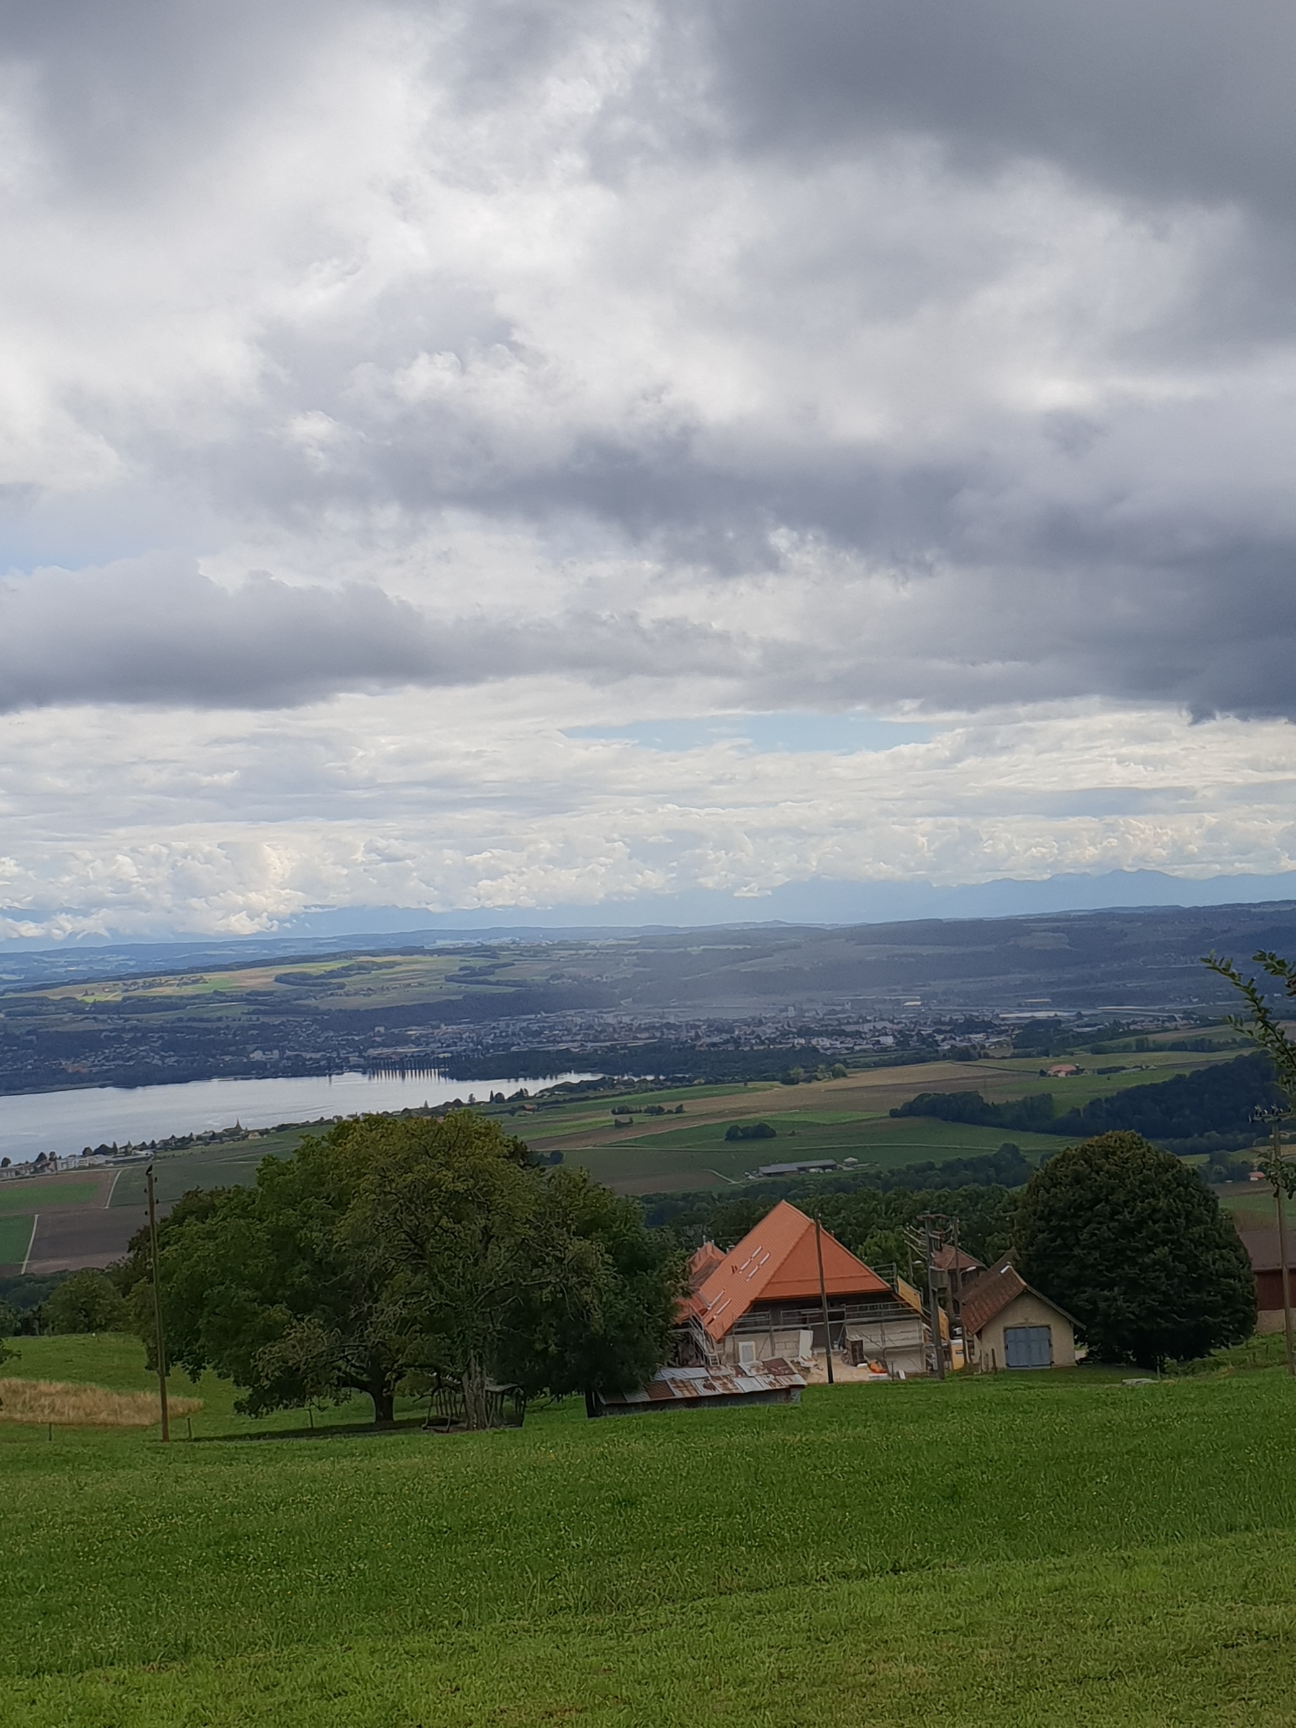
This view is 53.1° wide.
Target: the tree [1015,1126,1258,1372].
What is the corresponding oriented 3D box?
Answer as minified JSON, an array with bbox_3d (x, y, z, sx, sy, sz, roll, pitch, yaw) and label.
[{"bbox_3d":[31.873,25.242,85.000,15.600,15.300,15.000,-2,-2,0],"label":"tree"}]

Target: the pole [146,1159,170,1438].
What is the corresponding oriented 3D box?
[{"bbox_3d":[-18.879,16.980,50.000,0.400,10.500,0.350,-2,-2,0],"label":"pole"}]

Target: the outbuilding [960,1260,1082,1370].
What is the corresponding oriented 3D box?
[{"bbox_3d":[23.475,28.637,82.579,6.700,5.000,5.500,-2,-2,5],"label":"outbuilding"}]

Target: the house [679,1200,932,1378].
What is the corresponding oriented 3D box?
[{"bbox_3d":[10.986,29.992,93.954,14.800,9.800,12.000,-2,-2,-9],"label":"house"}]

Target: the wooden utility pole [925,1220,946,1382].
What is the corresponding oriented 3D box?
[{"bbox_3d":[17.503,26.583,79.000,0.450,9.700,0.400,-2,-2,0],"label":"wooden utility pole"}]

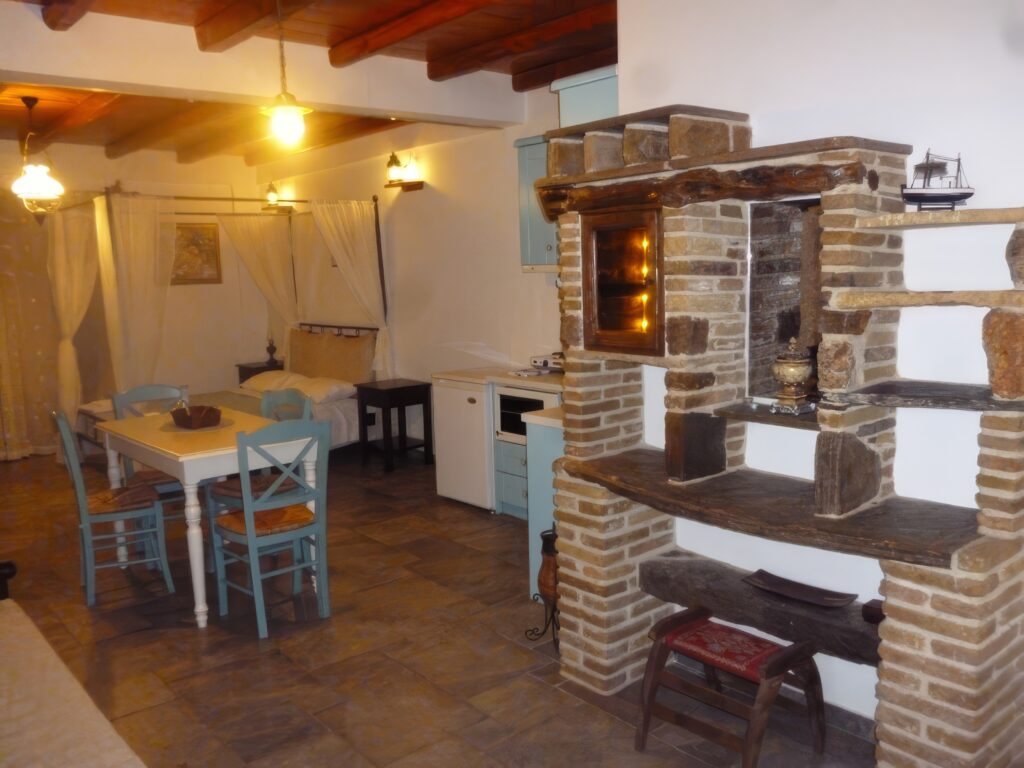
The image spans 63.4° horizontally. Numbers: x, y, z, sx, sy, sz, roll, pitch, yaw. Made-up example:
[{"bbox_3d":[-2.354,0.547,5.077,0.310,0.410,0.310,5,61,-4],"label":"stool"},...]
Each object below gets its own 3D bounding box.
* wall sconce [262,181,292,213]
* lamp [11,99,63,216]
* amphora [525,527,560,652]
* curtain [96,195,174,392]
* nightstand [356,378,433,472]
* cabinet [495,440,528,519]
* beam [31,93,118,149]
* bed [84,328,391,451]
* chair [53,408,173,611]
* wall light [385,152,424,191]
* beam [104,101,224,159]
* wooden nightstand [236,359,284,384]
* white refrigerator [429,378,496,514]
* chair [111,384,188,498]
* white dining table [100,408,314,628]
[{"bbox_3d":[-2.293,-1.833,8.073,0.200,0.310,0.220,-9,10,-40],"label":"wall sconce"},{"bbox_3d":[-3.221,-1.500,5.595,0.340,0.835,0.340,-9,10,-40],"label":"lamp"},{"bbox_3d":[0.149,0.814,3.324,0.210,0.500,0.210,-2,8,0],"label":"amphora"},{"bbox_3d":[-2.541,-0.306,5.763,0.480,1.980,0.240,-9,10,-40],"label":"curtain"},{"bbox_3d":[-0.943,0.330,6.740,0.440,0.655,0.470,-9,11,-40],"label":"nightstand"},{"bbox_3d":[0.298,0.572,5.114,0.550,0.475,0.550,-9,10,-40],"label":"cabinet"},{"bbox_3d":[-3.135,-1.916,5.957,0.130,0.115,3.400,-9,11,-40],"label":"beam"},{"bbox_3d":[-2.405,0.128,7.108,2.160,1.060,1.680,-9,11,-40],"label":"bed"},{"bbox_3d":[-2.034,0.610,4.205,0.445,0.925,0.450,-9,11,-40],"label":"chair"},{"bbox_3d":[-0.853,-1.666,6.479,0.200,0.310,0.260,-9,11,-40],"label":"wall light"},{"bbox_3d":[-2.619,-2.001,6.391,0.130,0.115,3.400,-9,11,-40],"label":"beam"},{"bbox_3d":[-2.522,0.121,8.575,0.440,0.655,0.450,-9,11,-40],"label":"wooden nightstand"},{"bbox_3d":[-0.117,0.338,5.572,0.570,0.838,0.565,-9,10,-40],"label":"white refrigerator"},{"bbox_3d":[-1.946,0.483,4.747,0.430,0.900,0.470,-9,10,-40],"label":"chair"},{"bbox_3d":[-1.530,0.612,4.192,0.665,0.770,1.230,-9,10,-40],"label":"white dining table"}]

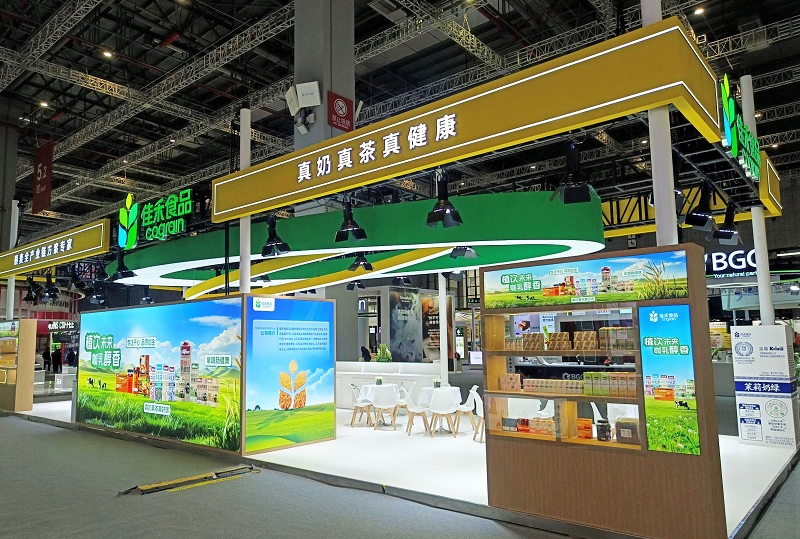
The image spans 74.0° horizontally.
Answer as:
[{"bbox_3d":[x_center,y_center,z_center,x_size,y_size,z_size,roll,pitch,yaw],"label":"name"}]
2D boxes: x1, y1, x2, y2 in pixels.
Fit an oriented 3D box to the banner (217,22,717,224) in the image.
[{"bbox_3d":[0.093,-1.402,7.249,7.100,0.710,1.470,-7,-9,38],"label":"banner"}]

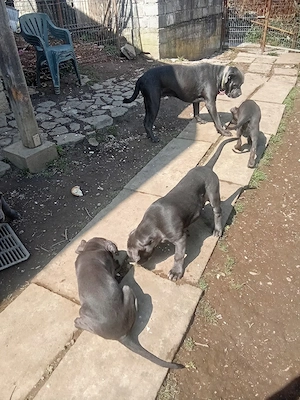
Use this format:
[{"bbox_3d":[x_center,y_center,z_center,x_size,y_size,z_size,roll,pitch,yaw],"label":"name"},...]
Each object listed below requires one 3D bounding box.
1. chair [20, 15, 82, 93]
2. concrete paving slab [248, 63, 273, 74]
[{"bbox_3d":[-1.355,-2.027,4.469,0.559,0.897,0.585,17,38,24],"label":"chair"},{"bbox_3d":[1.889,-2.217,5.532,0.338,0.050,0.637,15,37,21],"label":"concrete paving slab"}]

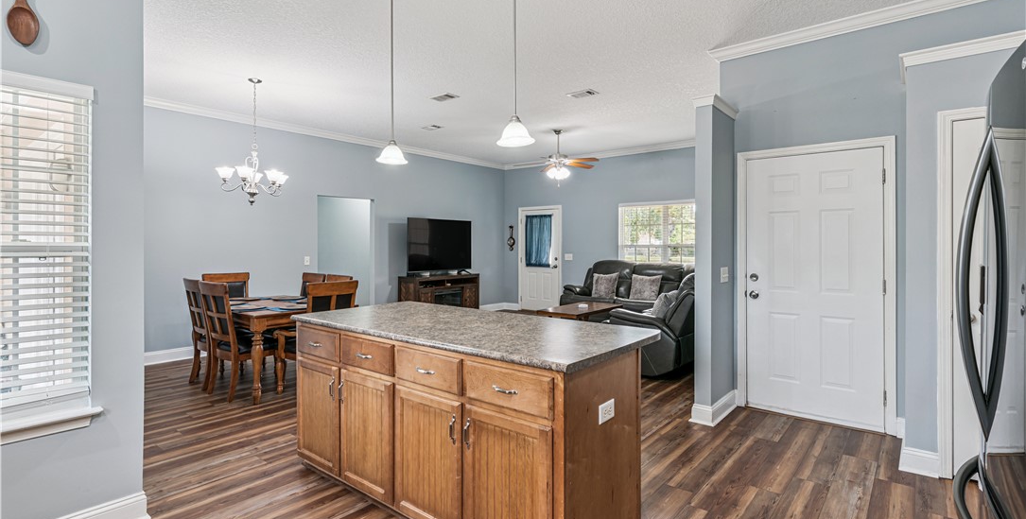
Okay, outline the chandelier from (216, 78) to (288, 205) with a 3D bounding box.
[{"bbox_3d":[-2.594,-1.168,4.863,0.720,1.240,0.720,1,1,39],"label":"chandelier"}]

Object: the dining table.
[{"bbox_3d":[-2.443,0.832,4.902,1.565,0.757,0.970,1,1,39],"label":"dining table"}]

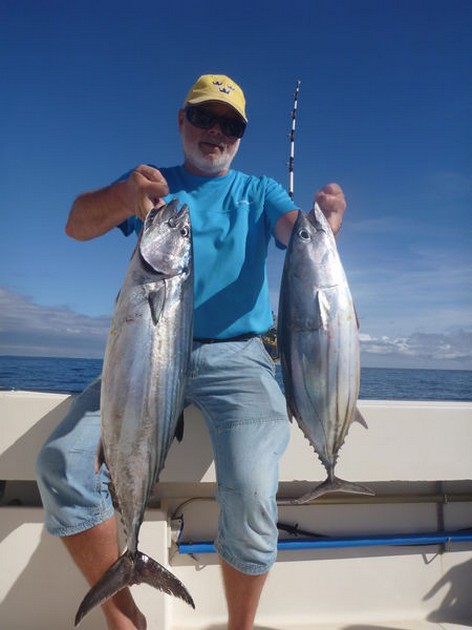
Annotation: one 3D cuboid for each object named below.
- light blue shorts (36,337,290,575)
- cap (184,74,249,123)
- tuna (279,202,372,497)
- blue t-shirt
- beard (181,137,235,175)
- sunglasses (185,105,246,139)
[{"bbox_3d":[-0.155,0.292,1.280,0.580,0.530,0.440,1,-6,7],"label":"light blue shorts"},{"bbox_3d":[-0.056,-0.600,1.395,0.175,0.135,0.250,8,11,-13],"label":"cap"},{"bbox_3d":[0.205,0.088,1.170,0.200,0.670,0.120,-3,-4,15],"label":"tuna"},{"bbox_3d":[-0.077,-0.168,1.410,0.480,0.500,0.280,2,-6,-1],"label":"blue t-shirt"},{"bbox_3d":[-0.073,-0.424,1.370,0.145,0.105,0.110,8,11,-13],"label":"beard"},{"bbox_3d":[-0.057,-0.517,1.360,0.160,0.055,0.130,8,11,-13],"label":"sunglasses"}]

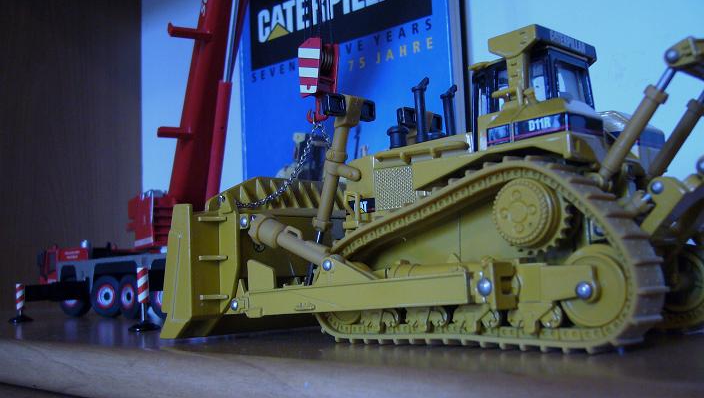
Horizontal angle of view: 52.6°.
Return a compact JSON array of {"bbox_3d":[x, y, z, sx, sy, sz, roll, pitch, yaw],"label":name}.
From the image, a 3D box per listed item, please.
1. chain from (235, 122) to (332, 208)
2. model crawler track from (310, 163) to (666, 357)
[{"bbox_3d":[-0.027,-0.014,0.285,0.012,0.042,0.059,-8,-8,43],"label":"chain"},{"bbox_3d":[0.033,0.018,0.219,0.121,0.054,0.017,-8,-8,43],"label":"model crawler track"}]

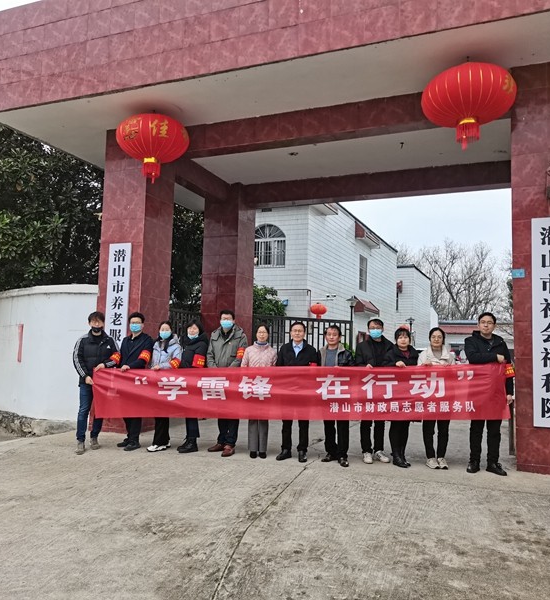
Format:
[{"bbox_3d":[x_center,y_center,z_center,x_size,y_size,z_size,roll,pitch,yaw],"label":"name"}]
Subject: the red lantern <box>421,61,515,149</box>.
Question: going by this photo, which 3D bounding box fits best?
[{"bbox_3d":[2.258,-2.211,7.010,1.056,0.987,1.056,-1,-6,23],"label":"red lantern"}]

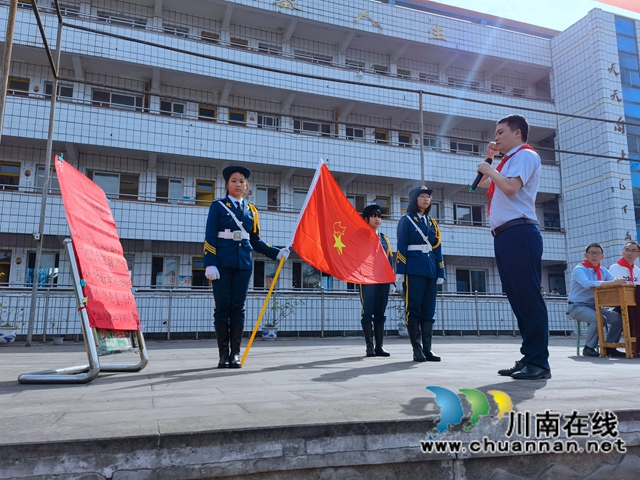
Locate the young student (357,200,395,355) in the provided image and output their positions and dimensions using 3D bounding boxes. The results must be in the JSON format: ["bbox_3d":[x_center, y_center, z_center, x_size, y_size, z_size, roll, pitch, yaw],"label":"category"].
[{"bbox_3d":[0.565,0.397,5.285,0.450,1.600,0.290,4,-10,-25],"label":"young student"}]

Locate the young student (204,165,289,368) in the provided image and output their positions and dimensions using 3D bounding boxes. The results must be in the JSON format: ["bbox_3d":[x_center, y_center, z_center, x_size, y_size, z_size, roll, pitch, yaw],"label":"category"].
[{"bbox_3d":[-0.605,0.186,4.023,0.660,1.600,0.360,4,-10,-22],"label":"young student"}]

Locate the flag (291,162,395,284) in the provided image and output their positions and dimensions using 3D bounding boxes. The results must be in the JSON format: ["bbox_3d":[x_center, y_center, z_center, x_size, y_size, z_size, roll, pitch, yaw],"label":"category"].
[{"bbox_3d":[0.245,-0.149,4.534,1.100,1.020,0.300,6,-11,-33],"label":"flag"}]

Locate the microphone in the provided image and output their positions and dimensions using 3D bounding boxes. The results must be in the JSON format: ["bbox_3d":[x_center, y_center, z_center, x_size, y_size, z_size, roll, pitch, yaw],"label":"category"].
[{"bbox_3d":[1.072,-0.428,3.313,0.052,0.260,0.052,33,-4,5],"label":"microphone"}]

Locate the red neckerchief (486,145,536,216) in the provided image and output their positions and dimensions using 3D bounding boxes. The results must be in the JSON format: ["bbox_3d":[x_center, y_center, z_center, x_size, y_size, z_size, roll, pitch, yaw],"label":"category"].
[{"bbox_3d":[1.288,-0.400,3.359,0.300,0.450,0.210,0,-9,-3],"label":"red neckerchief"}]

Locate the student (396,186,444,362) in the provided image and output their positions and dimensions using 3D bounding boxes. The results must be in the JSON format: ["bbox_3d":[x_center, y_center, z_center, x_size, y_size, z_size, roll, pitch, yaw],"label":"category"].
[{"bbox_3d":[0.925,0.283,4.585,0.460,1.600,0.300,4,-10,-25],"label":"student"}]

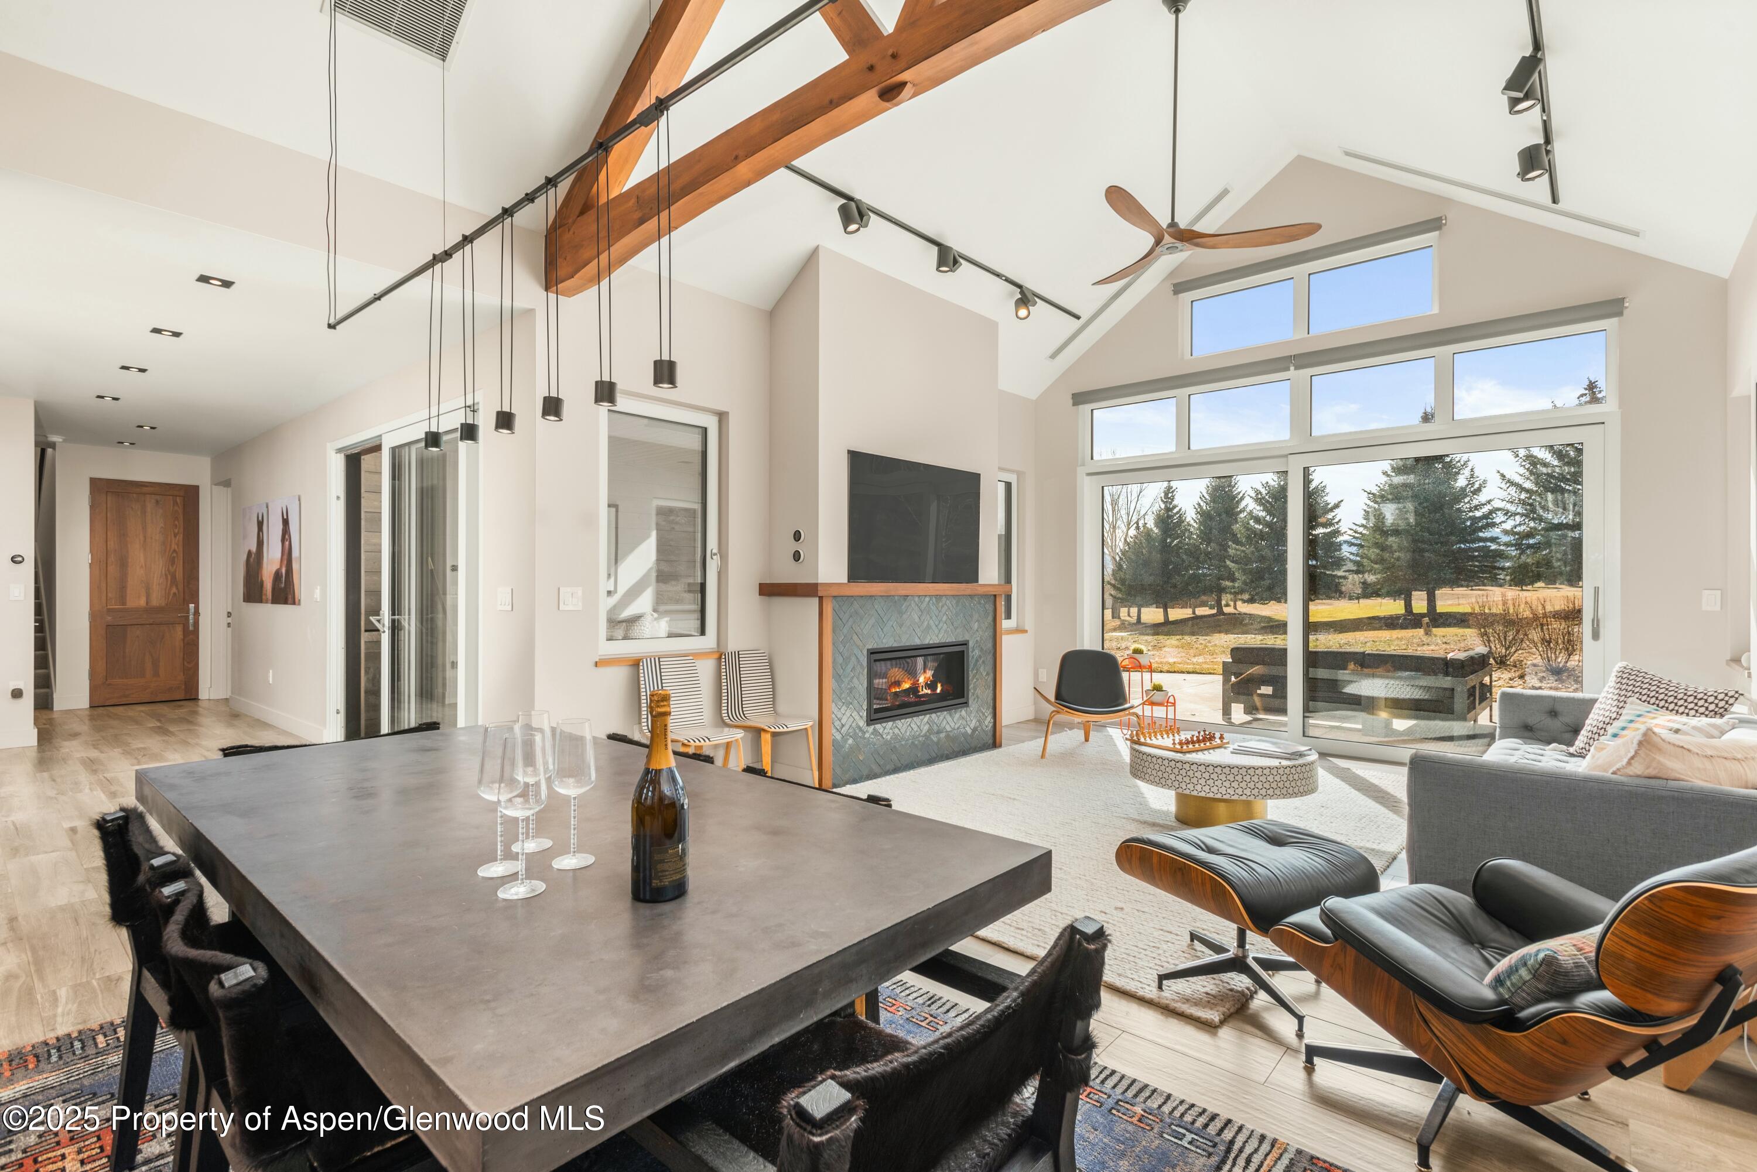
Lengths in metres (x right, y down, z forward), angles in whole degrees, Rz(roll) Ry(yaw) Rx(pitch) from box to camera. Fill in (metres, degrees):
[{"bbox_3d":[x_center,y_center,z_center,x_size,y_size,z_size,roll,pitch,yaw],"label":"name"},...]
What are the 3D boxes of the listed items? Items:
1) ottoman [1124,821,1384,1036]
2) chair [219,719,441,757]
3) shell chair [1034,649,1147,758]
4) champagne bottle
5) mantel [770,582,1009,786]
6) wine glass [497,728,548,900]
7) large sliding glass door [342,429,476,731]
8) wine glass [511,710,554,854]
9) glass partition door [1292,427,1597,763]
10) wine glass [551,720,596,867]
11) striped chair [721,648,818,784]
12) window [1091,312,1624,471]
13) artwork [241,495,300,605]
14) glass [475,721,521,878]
[{"bbox_3d":[1.158,1.053,2.628,0.630,0.420,0.530,0,0,-30],"label":"ottoman"},{"bbox_3d":[-1.560,0.869,2.522,0.560,0.780,0.600,0,0,42],"label":"chair"},{"bbox_3d":[1.660,0.884,6.332,0.910,0.740,0.810,0,0,12],"label":"shell chair"},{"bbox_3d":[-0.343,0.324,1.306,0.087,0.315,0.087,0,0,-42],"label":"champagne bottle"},{"bbox_3d":[0.170,0.638,6.039,0.520,1.300,2.170,0,0,42],"label":"mantel"},{"bbox_3d":[-0.564,0.360,1.315,0.072,0.243,0.072,0,0,42],"label":"wine glass"},{"bbox_3d":[-3.356,0.102,5.825,2.520,2.370,0.120,0,0,42],"label":"large sliding glass door"},{"bbox_3d":[-0.641,0.360,1.539,0.072,0.243,0.072,0,0,42],"label":"wine glass"},{"bbox_3d":[3.840,0.124,5.778,1.820,2.260,0.080,0,0,42],"label":"glass partition door"},{"bbox_3d":[-0.545,0.368,1.486,0.073,0.252,0.073,0,0,42],"label":"wine glass"},{"bbox_3d":[-0.644,0.850,4.989,0.530,0.870,0.440,0,0,42],"label":"striped chair"},{"bbox_3d":[3.224,-1.366,6.361,3.660,0.580,0.100,0,0,42],"label":"window"},{"bbox_3d":[-5.777,-0.312,7.874,2.050,0.960,0.040,0,0,42],"label":"artwork"},{"bbox_3d":[-0.661,0.367,1.447,0.073,0.255,0.073,0,0,42],"label":"glass"}]

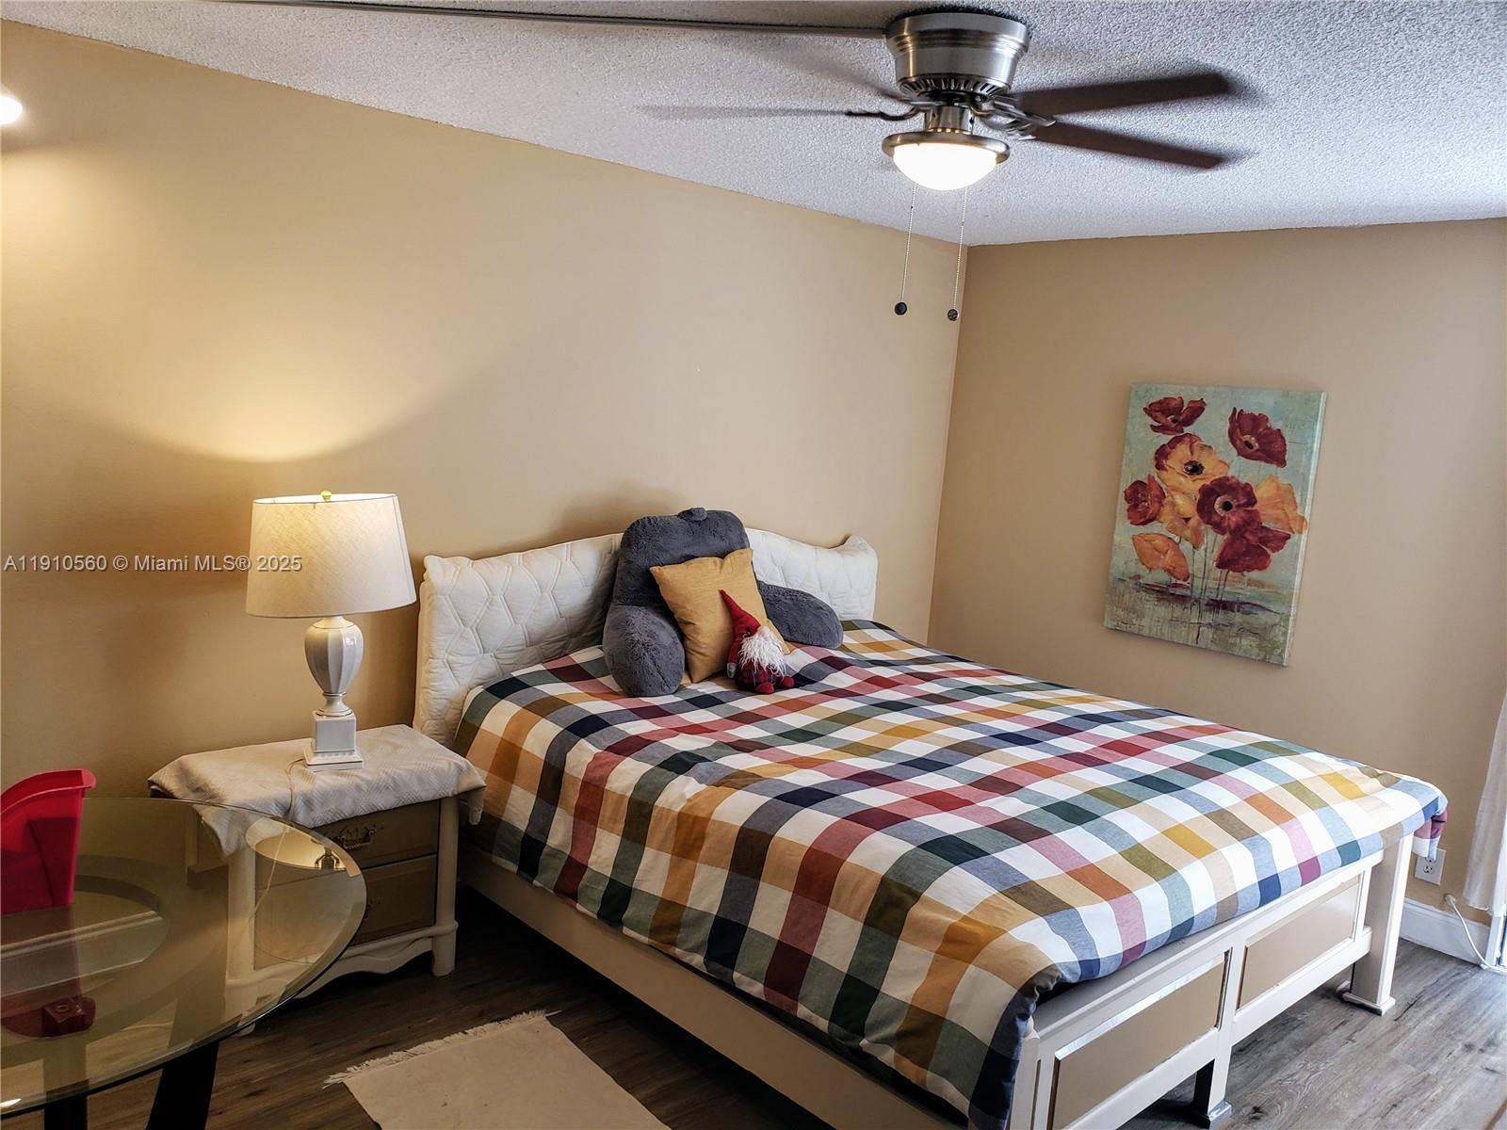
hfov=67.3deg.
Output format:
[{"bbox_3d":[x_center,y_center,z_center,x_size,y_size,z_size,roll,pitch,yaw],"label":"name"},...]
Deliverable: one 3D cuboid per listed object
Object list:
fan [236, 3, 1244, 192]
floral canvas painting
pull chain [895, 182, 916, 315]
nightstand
[{"bbox_3d":[0.402,-0.927,2.311,1.280,0.310,1.280,-3,11,-42],"label":"fan"},{"bbox_3d":[1.745,-0.179,4.363,0.034,0.991,0.747,-3,11,-42],"label":"floral canvas painting"},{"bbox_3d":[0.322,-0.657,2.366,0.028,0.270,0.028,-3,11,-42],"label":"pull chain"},{"bbox_3d":[-1.194,0.840,3.123,0.690,0.615,0.440,-3,11,-42],"label":"nightstand"}]

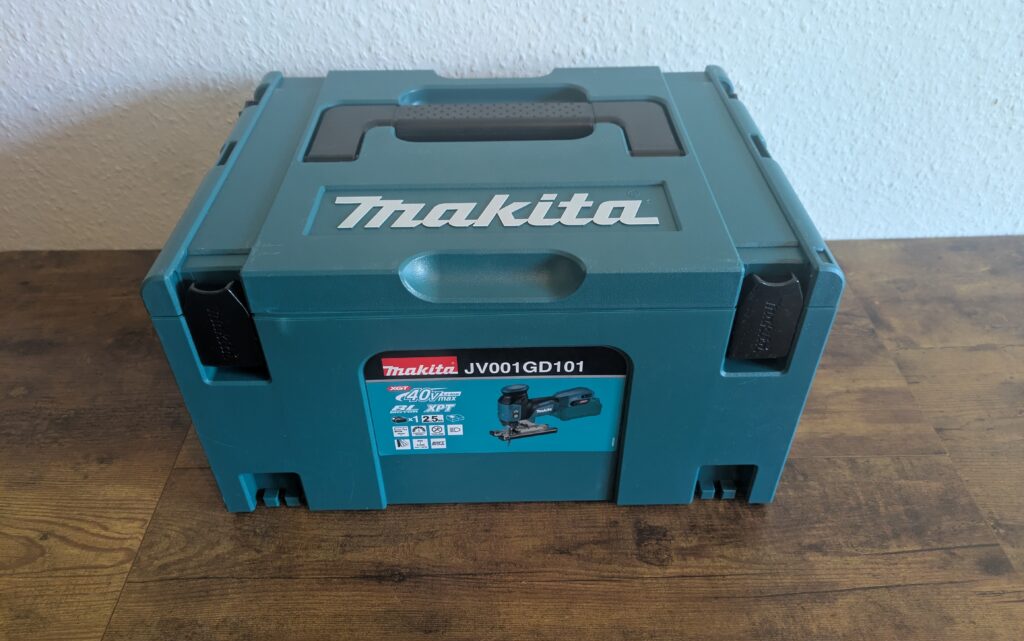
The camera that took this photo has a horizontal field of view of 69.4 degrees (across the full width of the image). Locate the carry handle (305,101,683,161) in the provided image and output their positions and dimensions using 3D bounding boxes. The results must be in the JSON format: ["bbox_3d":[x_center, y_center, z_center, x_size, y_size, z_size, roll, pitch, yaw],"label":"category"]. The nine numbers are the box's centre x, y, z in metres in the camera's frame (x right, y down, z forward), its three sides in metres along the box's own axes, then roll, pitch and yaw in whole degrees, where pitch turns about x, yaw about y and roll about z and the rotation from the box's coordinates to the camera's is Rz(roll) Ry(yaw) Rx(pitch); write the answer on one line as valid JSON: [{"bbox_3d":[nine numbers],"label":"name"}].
[{"bbox_3d":[-0.012,-0.133,0.549,0.262,0.021,0.093,-1,40,-1],"label":"carry handle"}]

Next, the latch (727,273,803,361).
[{"bbox_3d":[0.150,-0.005,0.442,0.037,0.063,0.015,-1,40,-1],"label":"latch"}]

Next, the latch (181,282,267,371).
[{"bbox_3d":[-0.171,0.000,0.440,0.037,0.063,0.015,-1,40,-1],"label":"latch"}]

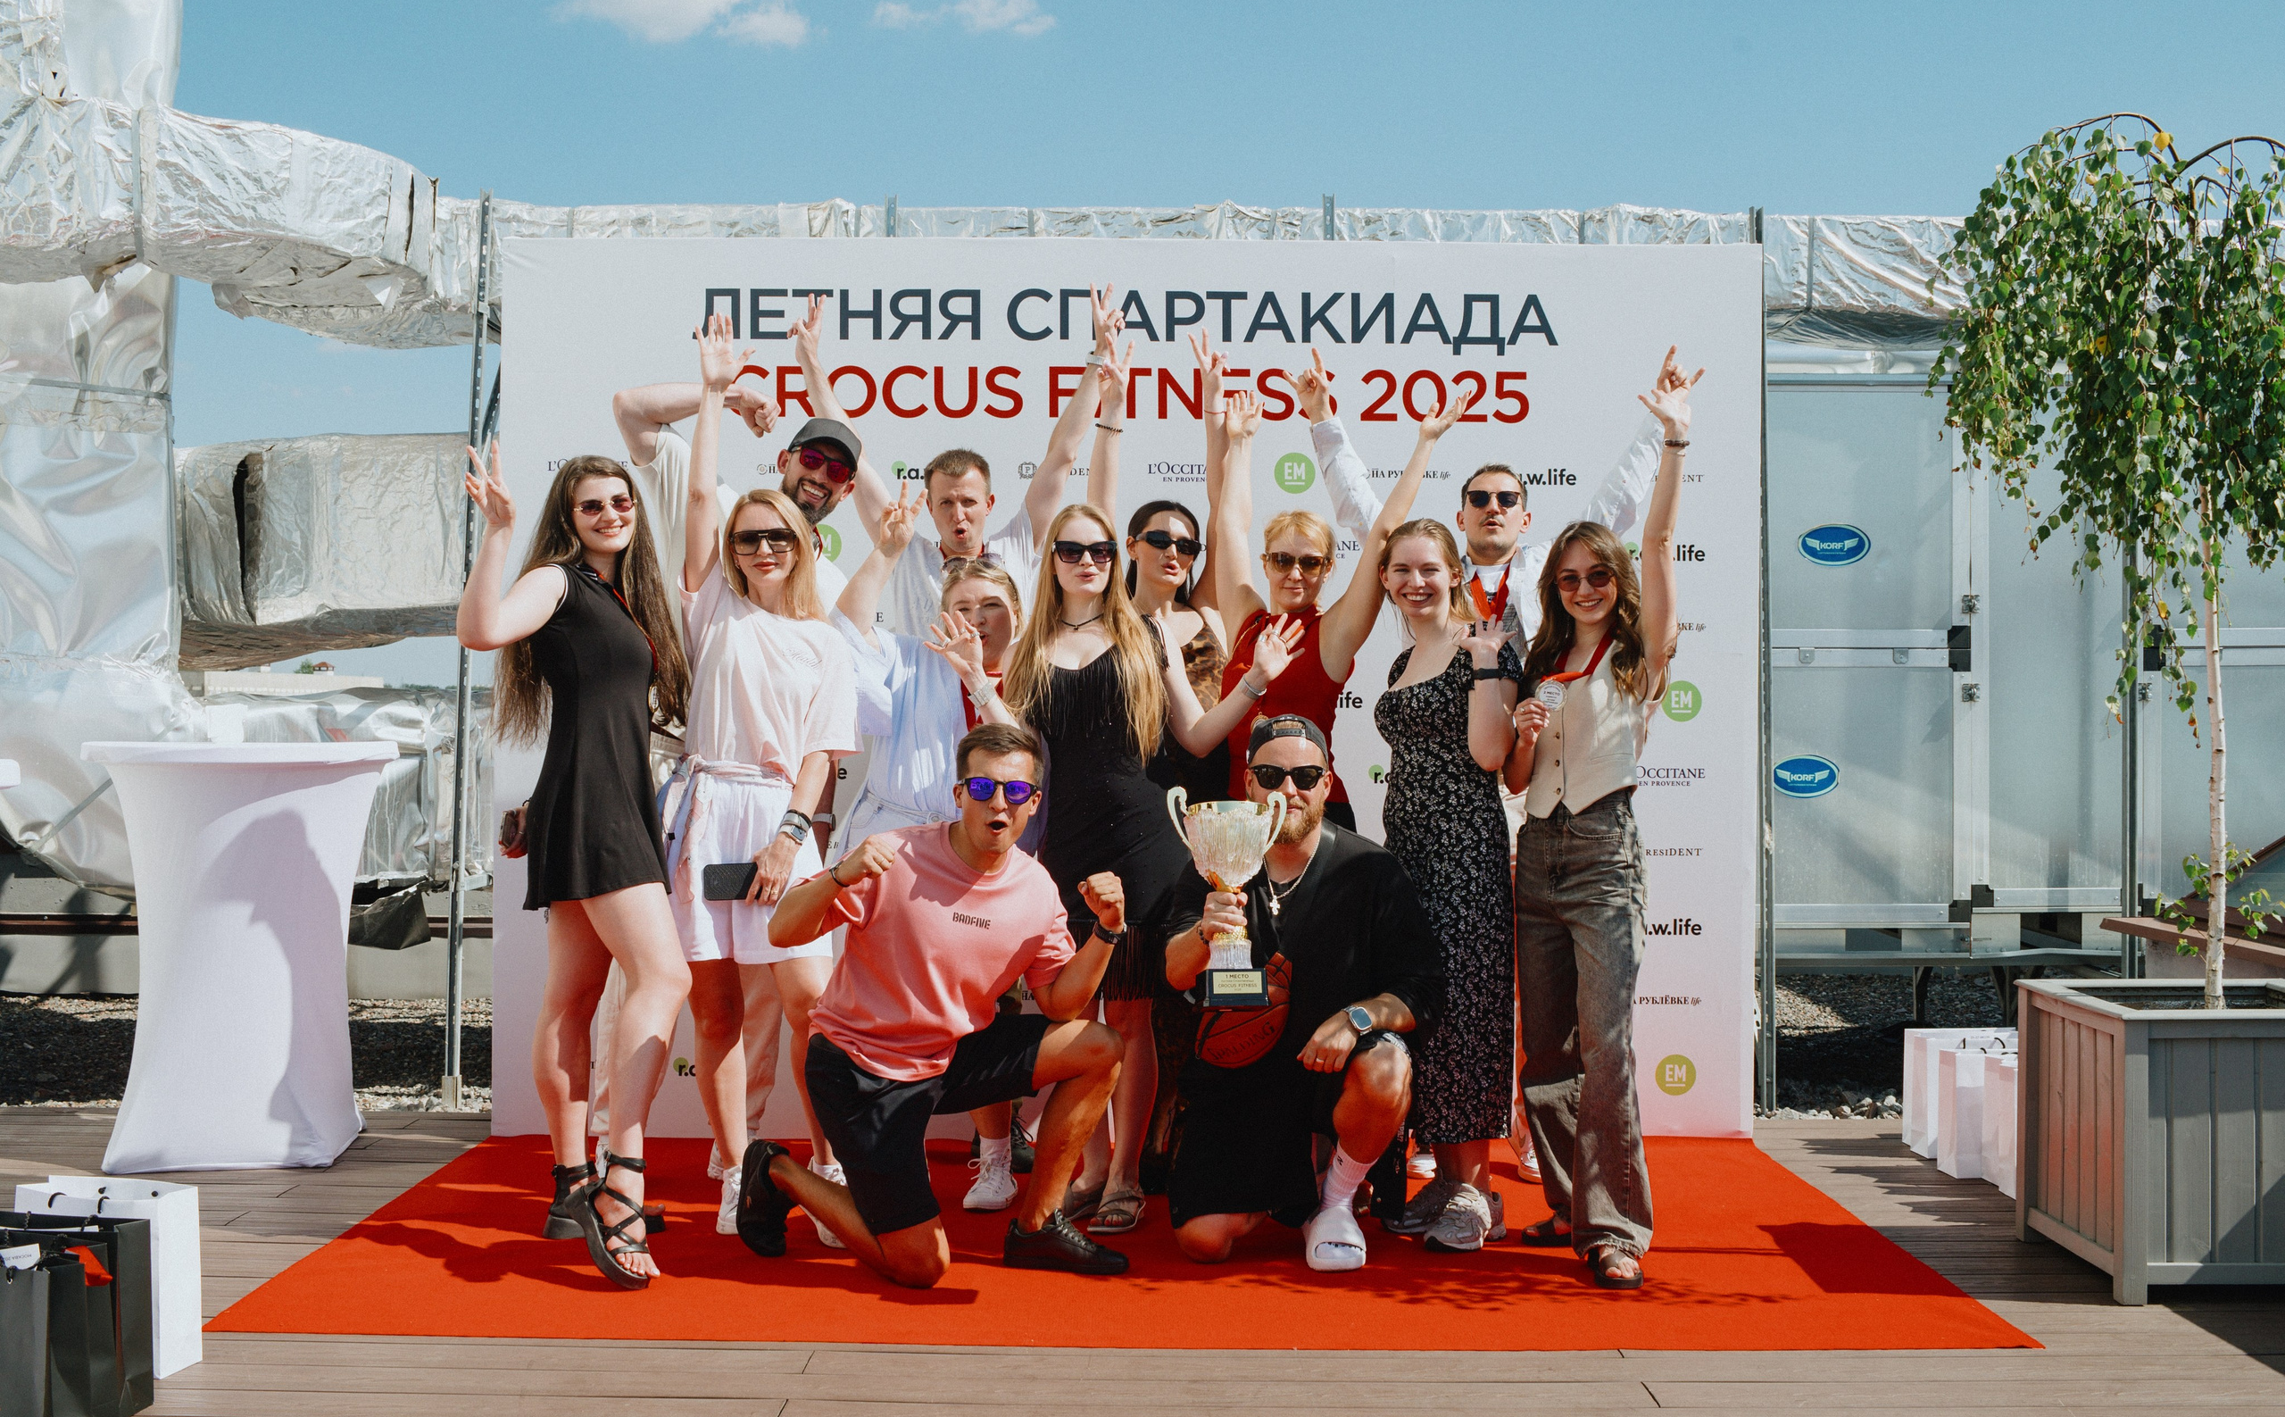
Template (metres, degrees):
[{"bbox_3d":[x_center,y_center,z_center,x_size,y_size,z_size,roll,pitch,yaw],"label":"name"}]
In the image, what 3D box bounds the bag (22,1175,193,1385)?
[{"bbox_3d":[-1.875,1.025,3.230,0.315,0.320,0.100,1,0,15],"label":"bag"}]

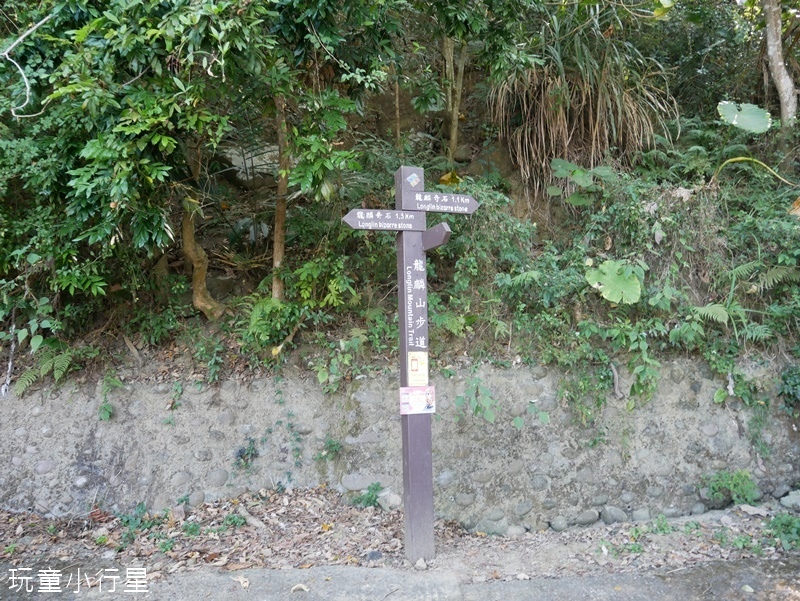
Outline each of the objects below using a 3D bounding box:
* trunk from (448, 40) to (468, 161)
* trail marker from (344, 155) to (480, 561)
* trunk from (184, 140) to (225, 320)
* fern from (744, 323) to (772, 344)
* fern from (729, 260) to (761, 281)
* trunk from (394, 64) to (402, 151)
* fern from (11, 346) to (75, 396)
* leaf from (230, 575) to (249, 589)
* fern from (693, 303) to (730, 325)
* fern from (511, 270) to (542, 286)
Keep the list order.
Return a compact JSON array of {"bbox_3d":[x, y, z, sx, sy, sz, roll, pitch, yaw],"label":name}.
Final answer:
[{"bbox_3d":[0.685,-2.342,6.500,0.170,1.420,0.170,5,-2,0],"label":"trunk"},{"bbox_3d":[0.125,0.385,3.296,0.868,2.385,0.491,-1,-1,-16],"label":"trail marker"},{"bbox_3d":[-1.744,-0.624,4.950,0.280,1.580,0.260,-5,-2,0],"label":"trunk"},{"bbox_3d":[2.842,0.254,4.400,0.200,0.150,0.160,-1,-1,6],"label":"fern"},{"bbox_3d":[2.886,-0.251,4.650,0.240,0.155,0.180,-1,-1,6],"label":"fern"},{"bbox_3d":[-0.017,-2.226,6.400,0.085,1.000,0.085,-2,-2,0],"label":"trunk"},{"bbox_3d":[-2.705,0.537,4.200,0.430,0.340,0.300,-1,-1,-3],"label":"fern"},{"bbox_3d":[-0.888,1.562,3.080,0.100,0.035,0.060,-1,-1,0],"label":"leaf"},{"bbox_3d":[2.498,0.104,4.450,0.280,0.170,0.200,-1,-1,6],"label":"fern"},{"bbox_3d":[1.048,-0.182,4.600,0.265,0.135,0.180,-1,-1,0],"label":"fern"}]

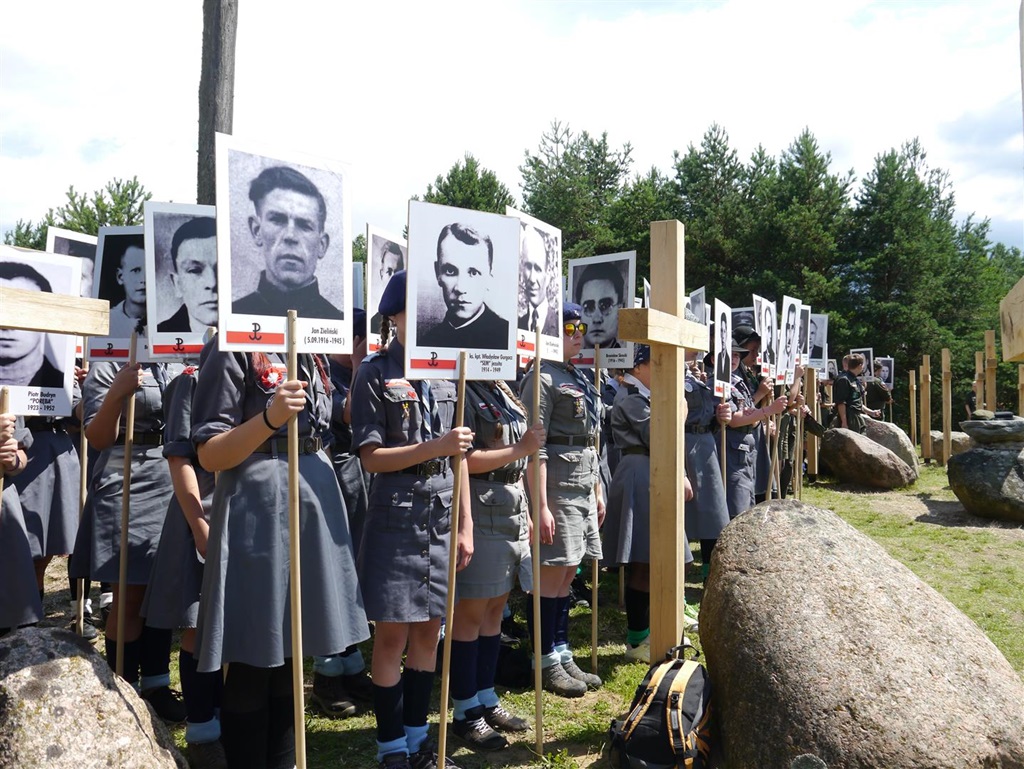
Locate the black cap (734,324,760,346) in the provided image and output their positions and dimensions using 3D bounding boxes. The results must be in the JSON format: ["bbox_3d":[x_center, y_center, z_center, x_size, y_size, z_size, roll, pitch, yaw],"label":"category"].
[{"bbox_3d":[1.680,-0.350,5.900,0.270,0.140,0.240,0,0,25],"label":"black cap"}]

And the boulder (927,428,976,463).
[{"bbox_3d":[8.000,1.120,15.100,0.980,0.620,0.750,0,-1,24],"label":"boulder"}]

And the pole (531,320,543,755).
[{"bbox_3d":[0.098,0.552,2.990,0.026,1.560,0.026,-2,-2,37],"label":"pole"}]

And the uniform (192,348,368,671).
[{"bbox_3d":[-0.650,0.320,2.330,0.400,0.940,0.470,0,-1,34],"label":"uniform"}]

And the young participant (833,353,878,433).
[{"bbox_3d":[4.420,0.460,10.800,0.380,1.720,0.470,0,-1,37],"label":"young participant"}]

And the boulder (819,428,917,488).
[{"bbox_3d":[5.030,1.010,11.700,1.350,0.800,1.100,0,-1,23],"label":"boulder"}]

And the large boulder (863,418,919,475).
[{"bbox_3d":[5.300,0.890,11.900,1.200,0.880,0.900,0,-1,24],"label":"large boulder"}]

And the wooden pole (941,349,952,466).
[{"bbox_3d":[7.400,0.396,14.100,0.135,2.020,0.135,0,-1,29],"label":"wooden pole"}]

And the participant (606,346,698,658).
[{"bbox_3d":[0.685,0.545,4.020,0.420,1.540,0.440,0,-1,24],"label":"participant"}]

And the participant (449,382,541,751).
[{"bbox_3d":[-0.060,0.500,3.060,0.420,1.620,0.460,0,-1,37],"label":"participant"}]

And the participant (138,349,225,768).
[{"bbox_3d":[-1.050,0.500,2.880,0.380,1.630,0.470,0,-1,42],"label":"participant"}]

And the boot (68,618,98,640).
[{"bbox_3d":[-2.235,1.262,4.330,0.270,0.115,0.100,0,-1,44],"label":"boot"}]

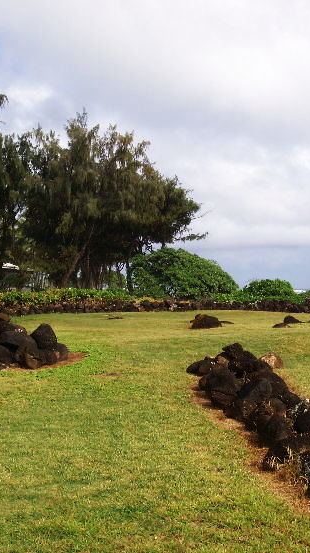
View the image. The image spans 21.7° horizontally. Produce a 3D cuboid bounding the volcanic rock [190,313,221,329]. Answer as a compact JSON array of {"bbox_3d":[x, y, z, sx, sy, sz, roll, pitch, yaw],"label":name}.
[{"bbox_3d":[1.812,1.566,28.500,1.126,0.563,0.850,0,-1,0],"label":"volcanic rock"}]

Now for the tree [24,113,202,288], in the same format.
[{"bbox_3d":[-2.869,-4.909,56.000,12.308,12.861,10.500,0,-1,0],"label":"tree"}]

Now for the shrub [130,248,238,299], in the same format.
[{"bbox_3d":[1.894,-0.064,52.000,7.063,3.467,5.800,0,-1,0],"label":"shrub"}]

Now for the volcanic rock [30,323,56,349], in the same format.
[{"bbox_3d":[-2.188,1.185,16.000,0.524,0.533,0.480,0,-1,0],"label":"volcanic rock"}]

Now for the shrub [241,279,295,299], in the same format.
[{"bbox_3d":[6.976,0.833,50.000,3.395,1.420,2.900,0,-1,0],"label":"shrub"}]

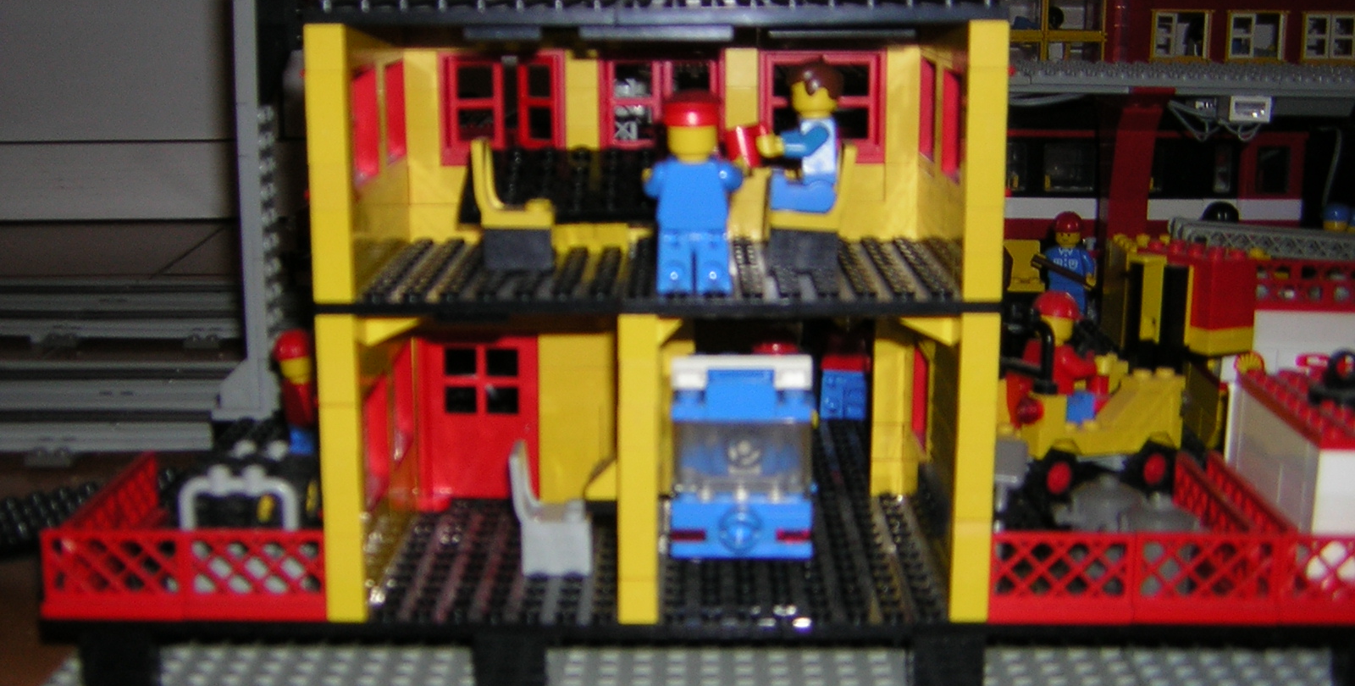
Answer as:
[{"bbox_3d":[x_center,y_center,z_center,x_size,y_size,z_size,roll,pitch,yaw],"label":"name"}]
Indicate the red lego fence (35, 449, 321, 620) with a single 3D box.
[{"bbox_3d":[-0.108,0.044,0.396,0.064,0.020,0.064,0,12,0],"label":"red lego fence"}]

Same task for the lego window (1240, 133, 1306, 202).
[{"bbox_3d":[0.278,-0.082,0.786,0.031,0.030,0.006,0,12,0],"label":"lego window"}]

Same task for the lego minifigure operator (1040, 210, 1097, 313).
[{"bbox_3d":[0.160,-0.033,0.690,0.023,0.041,0.014,5,14,23],"label":"lego minifigure operator"}]

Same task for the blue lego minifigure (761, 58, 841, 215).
[{"bbox_3d":[0.029,-0.048,0.396,0.020,0.035,0.022,0,11,0],"label":"blue lego minifigure"}]

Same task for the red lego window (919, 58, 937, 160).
[{"bbox_3d":[0.061,-0.056,0.403,0.007,0.029,0.031,0,11,0],"label":"red lego window"}]

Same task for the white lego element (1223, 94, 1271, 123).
[{"bbox_3d":[0.235,-0.096,0.690,0.016,0.011,0.014,0,11,0],"label":"white lego element"}]

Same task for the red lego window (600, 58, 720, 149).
[{"bbox_3d":[-0.004,-0.060,0.428,0.032,0.029,0.008,0,13,0],"label":"red lego window"}]

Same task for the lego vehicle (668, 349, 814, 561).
[{"bbox_3d":[0.015,0.022,0.416,0.033,0.050,0.064,0,11,0],"label":"lego vehicle"}]

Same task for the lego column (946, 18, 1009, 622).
[{"bbox_3d":[0.064,-0.003,0.356,0.008,0.129,0.009,0,12,0],"label":"lego column"}]

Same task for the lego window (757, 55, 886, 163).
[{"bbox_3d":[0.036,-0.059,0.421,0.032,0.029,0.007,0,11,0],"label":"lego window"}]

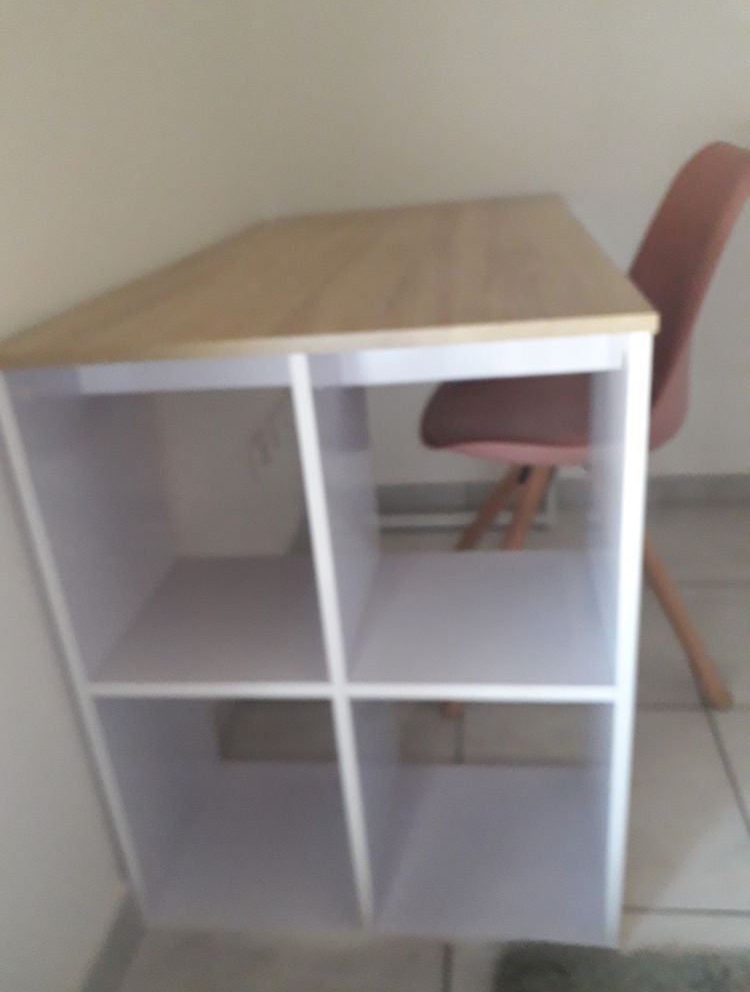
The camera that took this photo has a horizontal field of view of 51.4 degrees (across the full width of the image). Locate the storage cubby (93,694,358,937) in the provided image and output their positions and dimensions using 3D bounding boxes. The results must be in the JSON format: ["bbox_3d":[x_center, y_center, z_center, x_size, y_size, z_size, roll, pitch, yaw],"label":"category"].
[{"bbox_3d":[-0.146,0.326,1.051,0.280,0.363,0.283,-2,24,9],"label":"storage cubby"}]

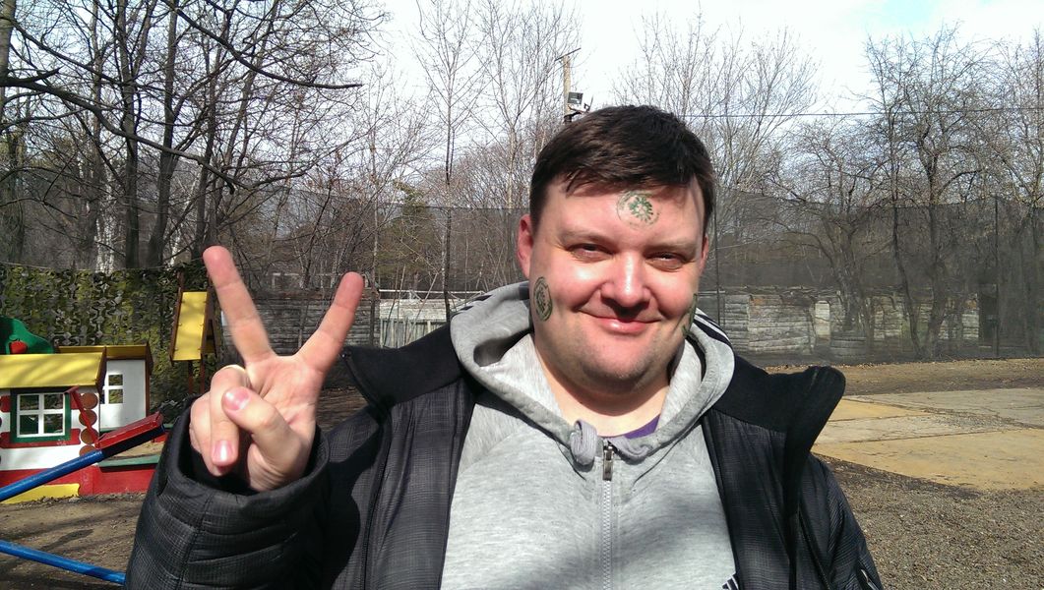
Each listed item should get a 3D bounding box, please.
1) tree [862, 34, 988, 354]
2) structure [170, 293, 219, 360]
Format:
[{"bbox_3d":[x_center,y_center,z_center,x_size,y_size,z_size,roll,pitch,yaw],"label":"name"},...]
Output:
[{"bbox_3d":[11.331,-2.888,21.800,3.400,9.400,3.200,-1,-1,18],"label":"tree"},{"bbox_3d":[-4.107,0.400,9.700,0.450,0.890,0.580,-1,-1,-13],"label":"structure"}]

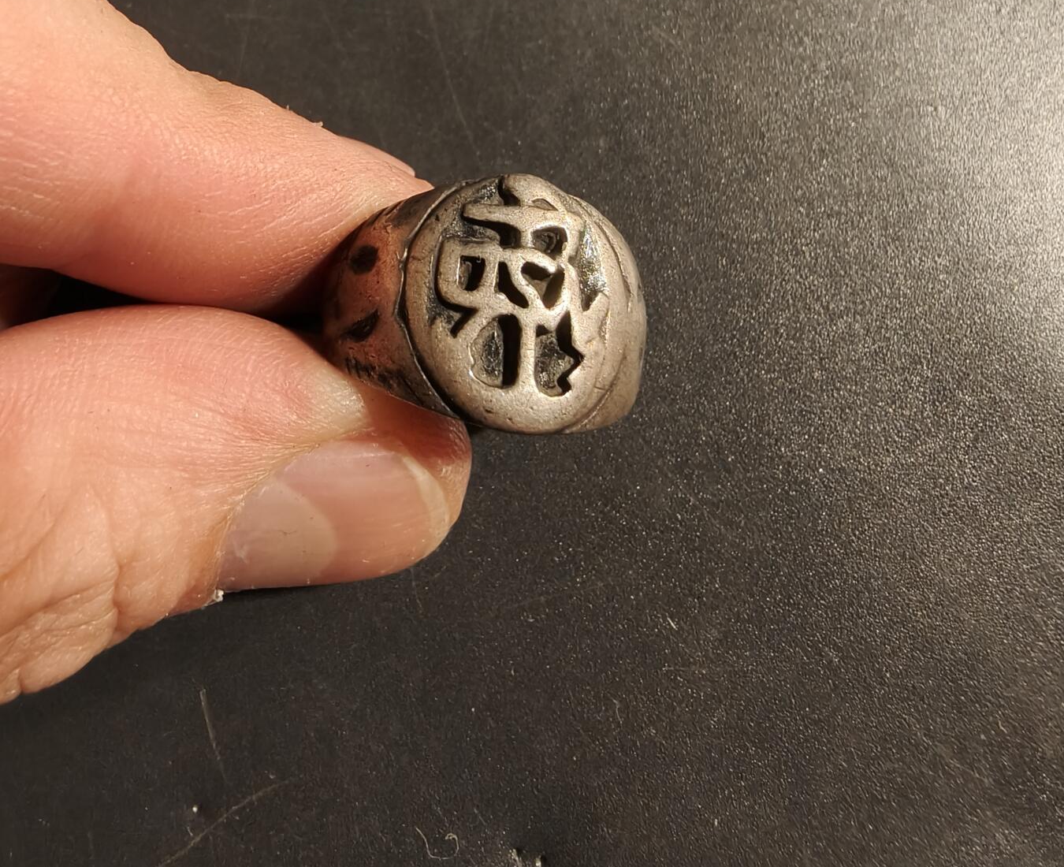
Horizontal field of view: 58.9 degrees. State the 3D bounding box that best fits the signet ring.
[{"bbox_3d":[-0.004,-0.010,0.074,0.025,0.025,0.018,1,94,-14],"label":"signet ring"}]

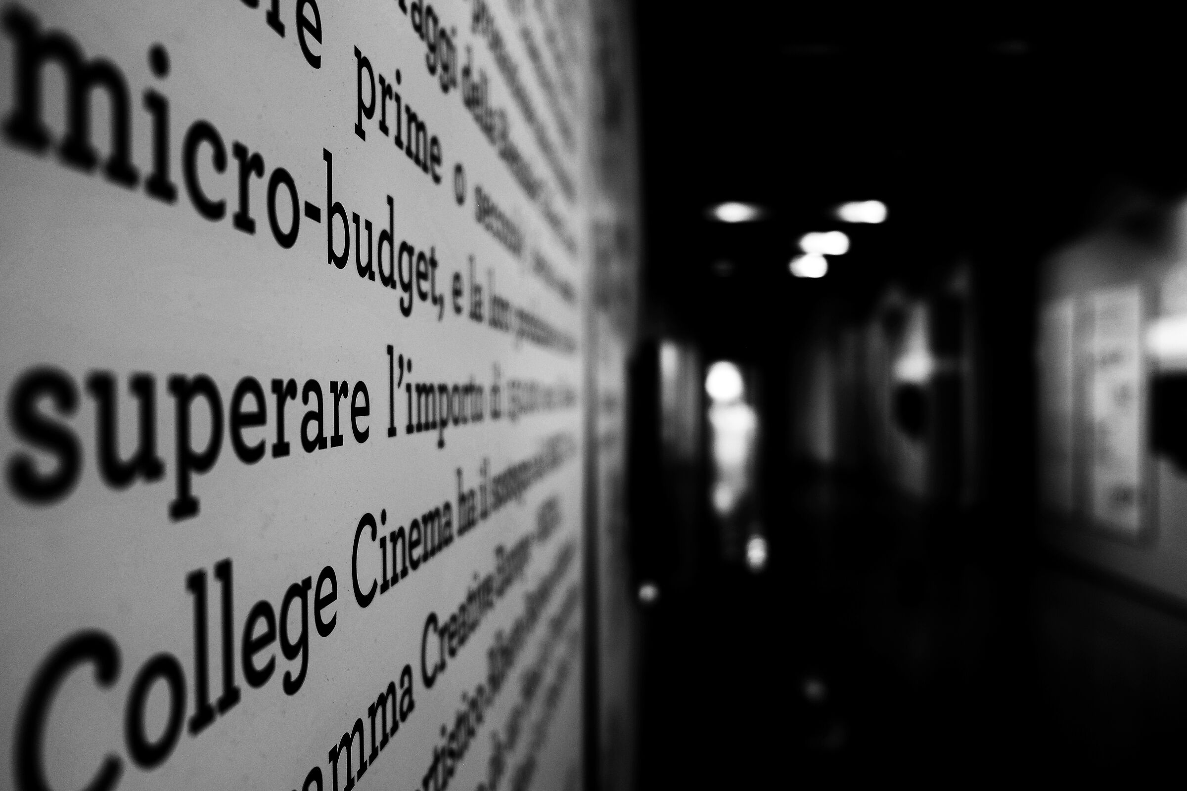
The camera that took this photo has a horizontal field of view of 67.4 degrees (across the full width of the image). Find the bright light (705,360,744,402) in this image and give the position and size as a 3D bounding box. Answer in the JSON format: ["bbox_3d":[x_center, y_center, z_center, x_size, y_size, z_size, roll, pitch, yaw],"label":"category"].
[{"bbox_3d":[2.653,-0.281,18.000,0.500,0.500,0.350,0,0,4],"label":"bright light"}]

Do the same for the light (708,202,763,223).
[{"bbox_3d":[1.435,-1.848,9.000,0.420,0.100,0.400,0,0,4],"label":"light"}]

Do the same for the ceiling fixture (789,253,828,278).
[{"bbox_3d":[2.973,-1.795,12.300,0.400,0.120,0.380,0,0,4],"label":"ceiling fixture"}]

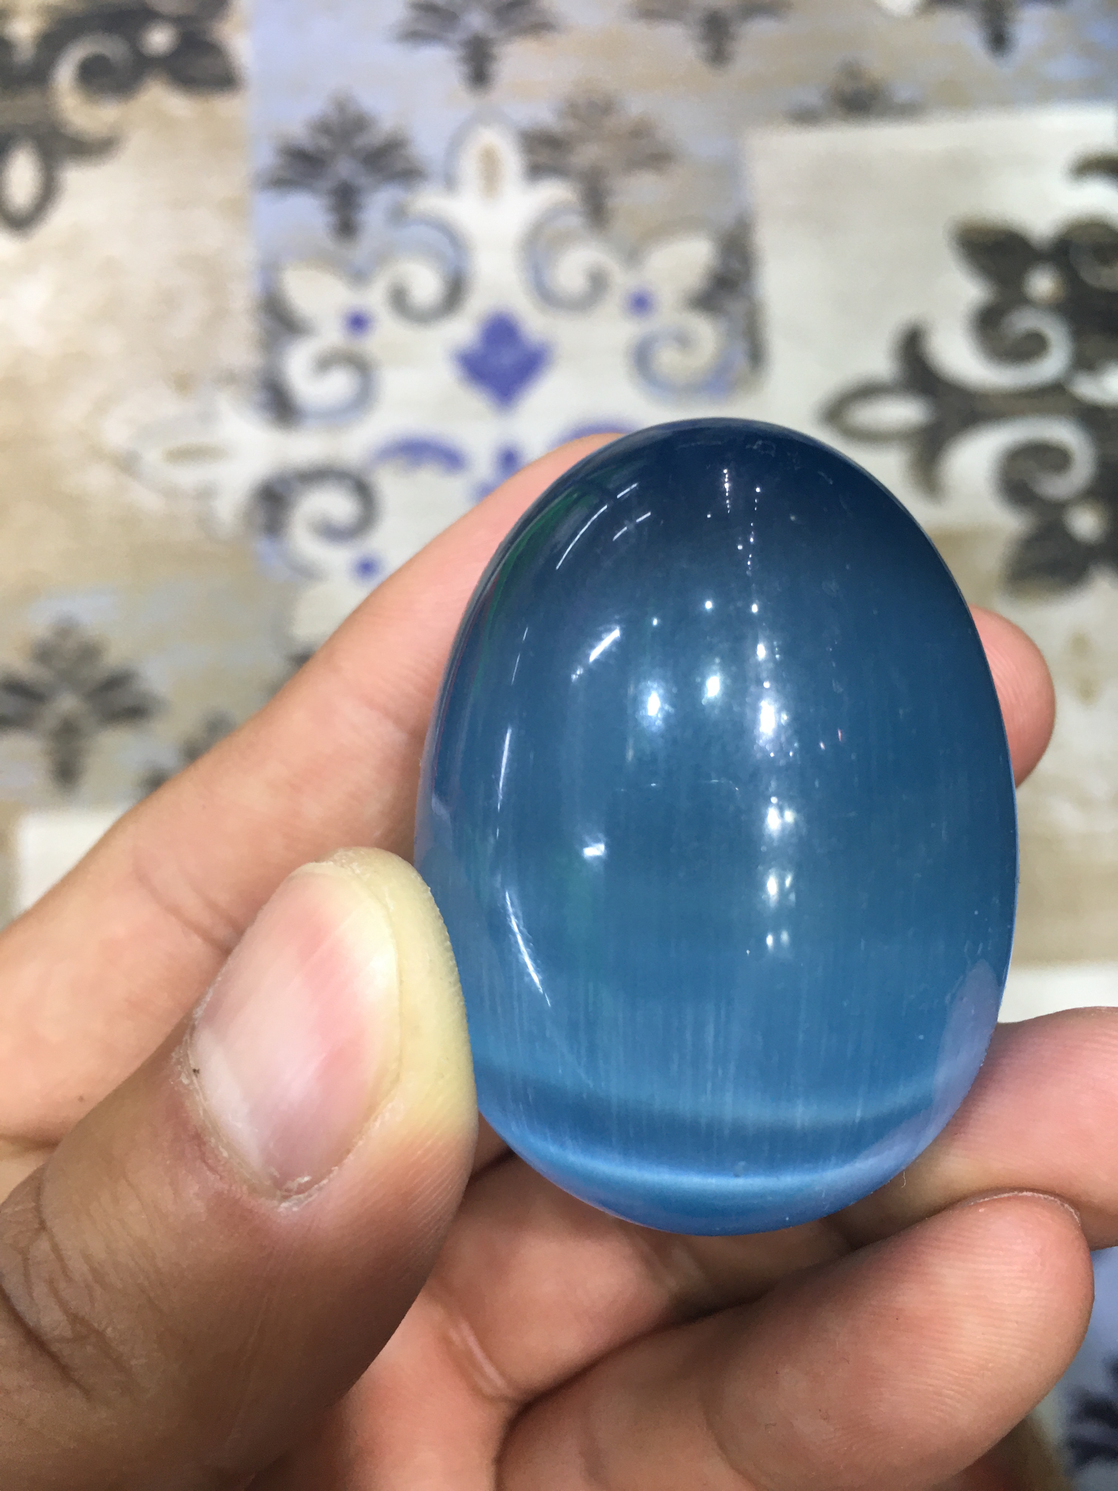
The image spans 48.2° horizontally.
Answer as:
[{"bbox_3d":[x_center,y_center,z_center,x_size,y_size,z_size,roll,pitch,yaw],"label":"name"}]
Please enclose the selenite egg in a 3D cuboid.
[{"bbox_3d":[0.010,0.005,0.087,0.041,0.041,0.055,1,87,7],"label":"selenite egg"}]

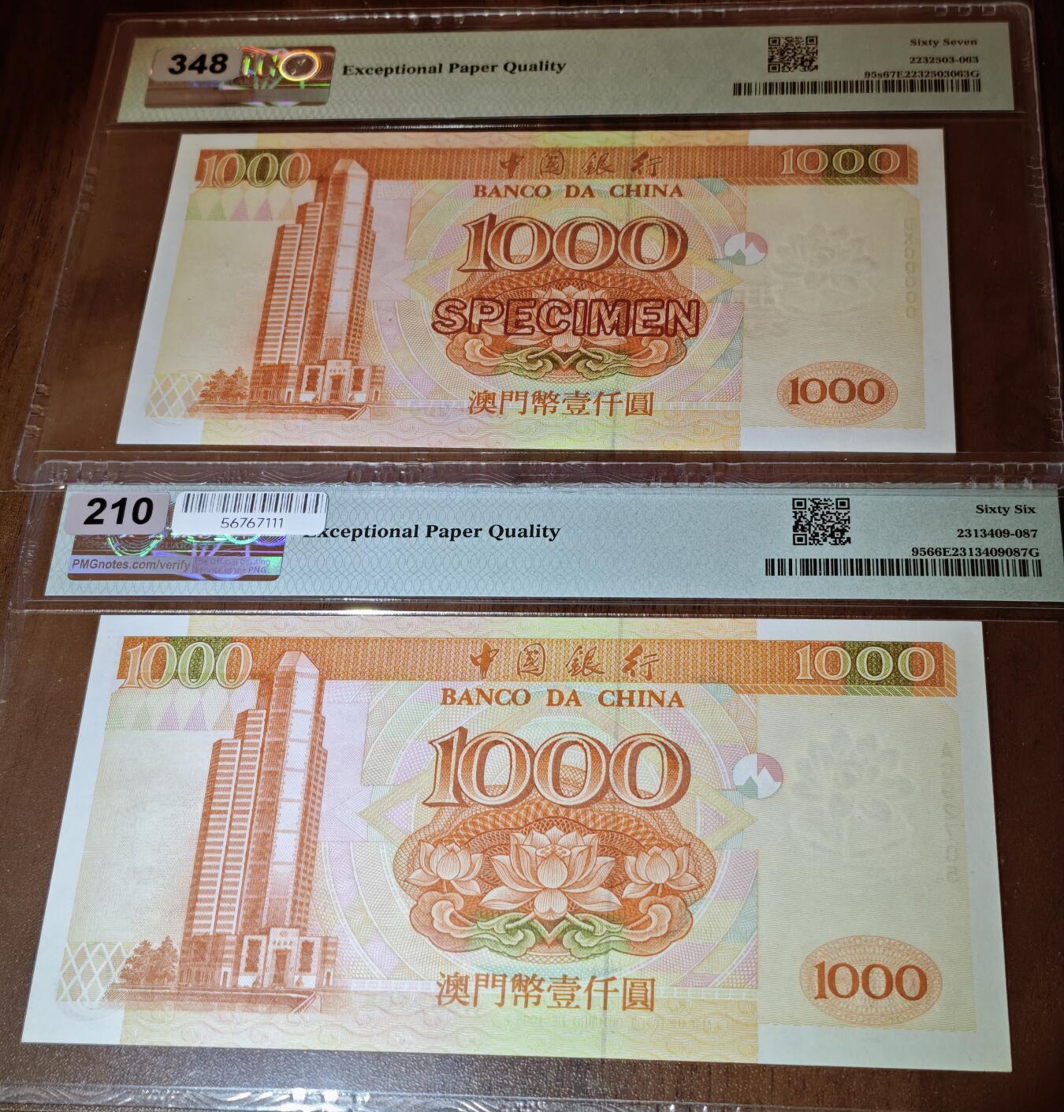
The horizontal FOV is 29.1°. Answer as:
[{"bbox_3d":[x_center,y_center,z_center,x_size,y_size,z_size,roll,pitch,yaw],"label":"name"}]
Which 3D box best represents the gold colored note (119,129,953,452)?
[{"bbox_3d":[0.002,-0.056,0.417,0.163,0.001,0.082,1,59,6],"label":"gold colored note"}]

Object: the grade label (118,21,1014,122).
[{"bbox_3d":[0.006,-0.105,0.446,0.193,0.001,0.025,1,59,6],"label":"grade label"}]

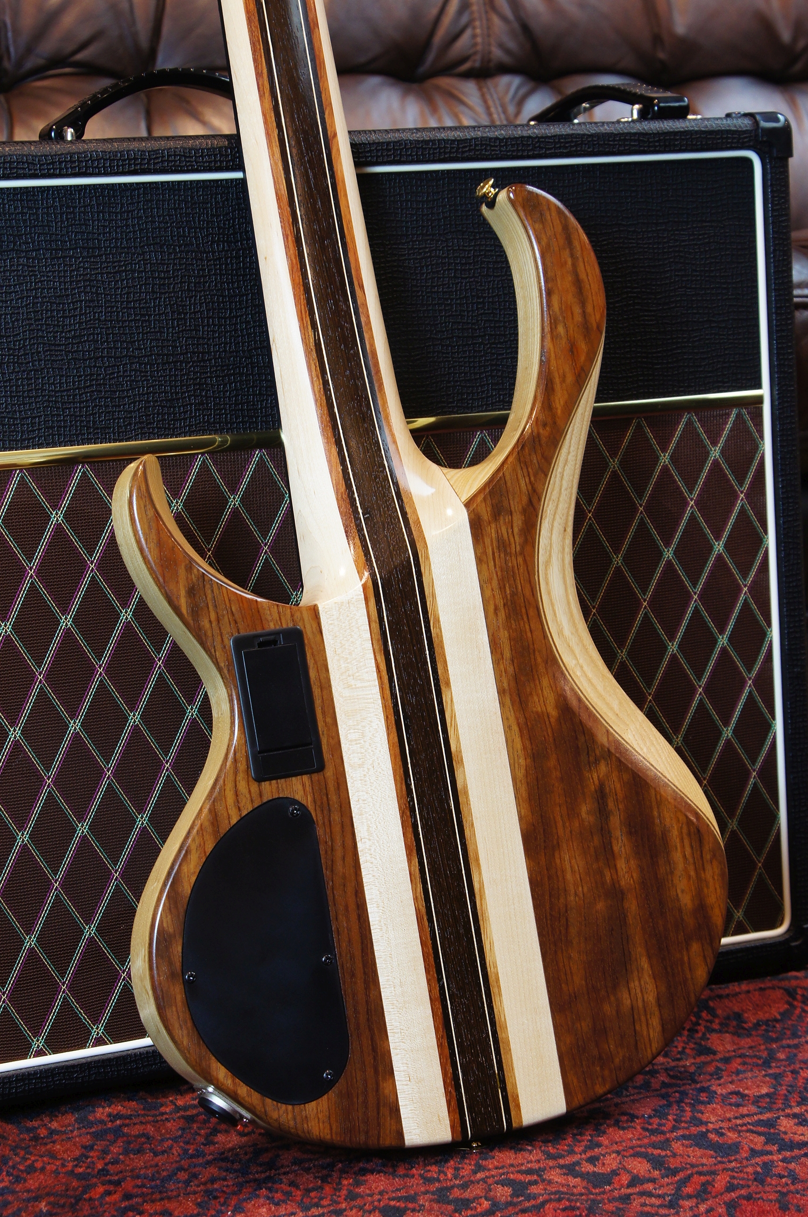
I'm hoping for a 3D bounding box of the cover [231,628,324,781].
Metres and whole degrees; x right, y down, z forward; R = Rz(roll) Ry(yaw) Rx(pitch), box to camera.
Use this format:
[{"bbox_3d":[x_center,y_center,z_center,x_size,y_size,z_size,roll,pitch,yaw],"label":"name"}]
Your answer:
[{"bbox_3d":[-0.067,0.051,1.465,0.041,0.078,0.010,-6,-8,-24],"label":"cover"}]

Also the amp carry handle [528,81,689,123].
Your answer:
[{"bbox_3d":[0.134,-0.329,1.821,0.030,0.031,0.172,-6,8,-24],"label":"amp carry handle"}]

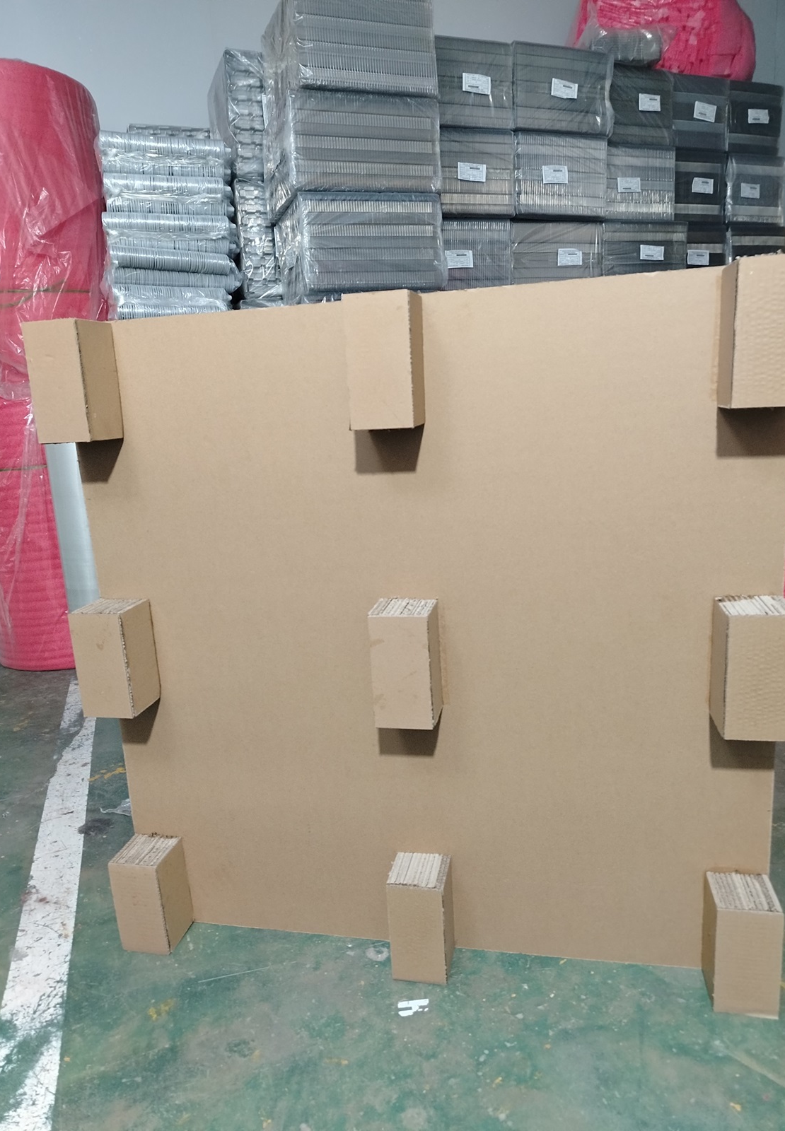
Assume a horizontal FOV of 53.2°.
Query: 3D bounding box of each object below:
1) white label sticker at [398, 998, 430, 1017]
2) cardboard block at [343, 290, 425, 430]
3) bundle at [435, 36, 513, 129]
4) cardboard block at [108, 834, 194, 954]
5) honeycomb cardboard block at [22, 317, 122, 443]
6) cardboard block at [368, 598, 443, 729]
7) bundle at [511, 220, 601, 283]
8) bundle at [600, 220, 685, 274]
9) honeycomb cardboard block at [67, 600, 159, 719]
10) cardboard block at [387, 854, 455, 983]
[{"bbox_3d":[0.037,0.738,1.309,0.054,0.002,0.033,-5,13,-4],"label":"white label sticker"},{"bbox_3d":[-0.010,-0.306,1.181,0.096,0.189,0.097,0,13,12],"label":"cardboard block"},{"bbox_3d":[0.197,-1.633,2.766,0.319,0.263,0.360,-8,14,-19],"label":"bundle"},{"bbox_3d":[-0.459,0.630,1.505,0.096,0.189,0.097,-2,13,13],"label":"cardboard block"},{"bbox_3d":[-0.523,-0.301,1.294,0.096,0.189,0.097,1,13,12],"label":"honeycomb cardboard block"},{"bbox_3d":[0.024,0.161,1.287,0.096,0.189,0.097,-1,13,13],"label":"cardboard block"},{"bbox_3d":[0.537,-1.134,2.995,0.381,0.265,0.360,-8,14,-19],"label":"bundle"},{"bbox_3d":[0.890,-1.187,3.117,0.382,0.265,0.360,-8,14,-19],"label":"bundle"},{"bbox_3d":[-0.491,0.164,1.400,0.096,0.189,0.097,0,13,12],"label":"honeycomb cardboard block"},{"bbox_3d":[0.053,0.625,1.393,0.096,0.189,0.097,-1,13,12],"label":"cardboard block"}]

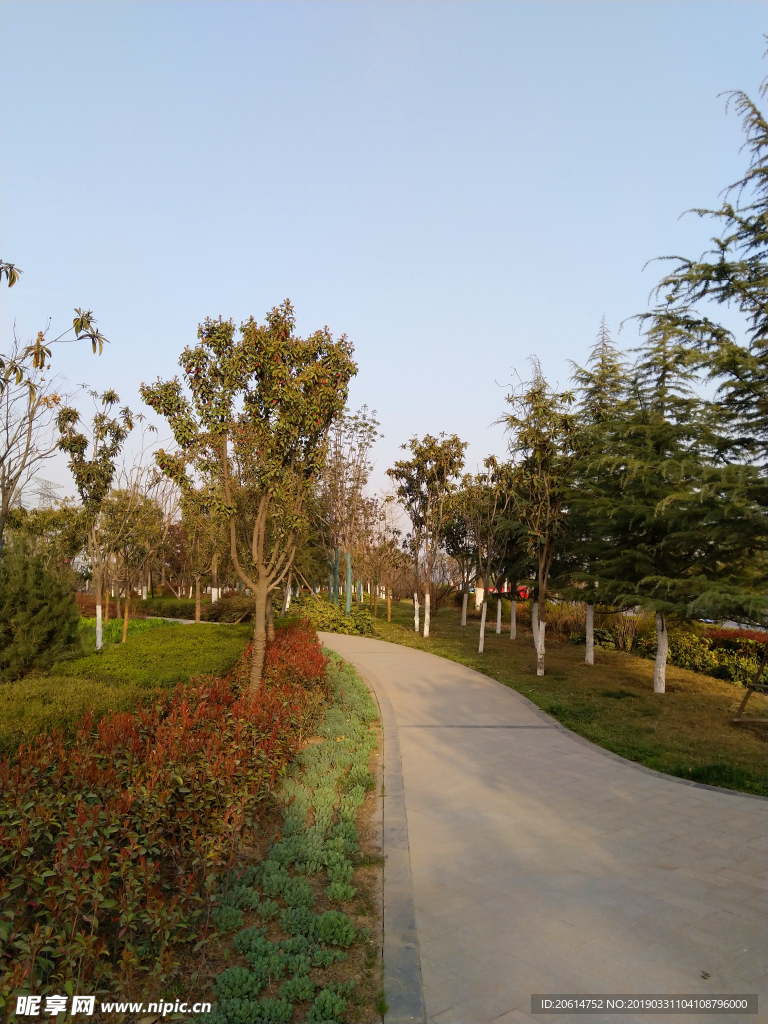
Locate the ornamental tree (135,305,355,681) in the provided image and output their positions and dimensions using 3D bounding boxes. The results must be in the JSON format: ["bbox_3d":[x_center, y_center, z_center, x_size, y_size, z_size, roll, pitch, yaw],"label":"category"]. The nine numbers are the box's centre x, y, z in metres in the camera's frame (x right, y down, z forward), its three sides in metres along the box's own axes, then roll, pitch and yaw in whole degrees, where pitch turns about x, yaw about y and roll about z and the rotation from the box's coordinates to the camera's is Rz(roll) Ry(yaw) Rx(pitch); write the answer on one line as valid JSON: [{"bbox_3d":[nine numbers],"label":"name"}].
[{"bbox_3d":[-1.345,0.019,7.327,2.059,4.355,1.894,0,-5,0],"label":"ornamental tree"}]

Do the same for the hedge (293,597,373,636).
[{"bbox_3d":[-1.600,3.063,22.116,2.500,0.900,2.400,0,-5,0],"label":"hedge"}]

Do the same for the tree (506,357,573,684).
[{"bbox_3d":[2.516,0.032,11.969,1.087,5.148,1.000,0,-5,0],"label":"tree"}]

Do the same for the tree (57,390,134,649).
[{"bbox_3d":[-5.635,0.202,14.438,1.463,5.245,1.346,0,-5,0],"label":"tree"}]

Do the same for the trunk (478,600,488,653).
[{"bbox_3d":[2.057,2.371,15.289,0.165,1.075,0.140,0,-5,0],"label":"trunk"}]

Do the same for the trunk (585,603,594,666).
[{"bbox_3d":[3.667,2.171,13.200,0.155,1.104,0.150,0,-5,0],"label":"trunk"}]

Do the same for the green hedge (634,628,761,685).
[{"bbox_3d":[5.600,2.299,12.245,1.000,0.680,4.200,0,-5,0],"label":"green hedge"}]

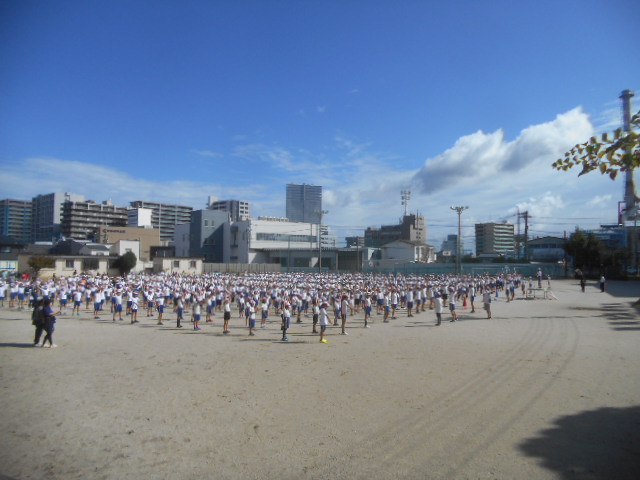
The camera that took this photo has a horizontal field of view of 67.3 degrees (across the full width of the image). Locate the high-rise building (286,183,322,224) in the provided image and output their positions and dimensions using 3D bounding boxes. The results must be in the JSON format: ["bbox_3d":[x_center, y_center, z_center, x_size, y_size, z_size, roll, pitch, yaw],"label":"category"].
[{"bbox_3d":[-19.493,-21.839,608.723,40.000,91.839,24.000,1,-2,-18],"label":"high-rise building"}]

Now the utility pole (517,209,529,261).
[{"bbox_3d":[35.203,0.518,83.040,2.000,11.087,0.900,0,-2,10],"label":"utility pole"}]

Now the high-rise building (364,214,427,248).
[{"bbox_3d":[56.119,-0.116,358.044,16.500,31.815,45.000,2,-3,-38],"label":"high-rise building"}]

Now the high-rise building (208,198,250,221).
[{"bbox_3d":[-62.220,-5.757,332.356,27.000,39.877,11.000,-1,-2,33],"label":"high-rise building"}]

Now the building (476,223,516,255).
[{"bbox_3d":[133.043,2.175,365.980,26.000,28.714,15.500,2,-2,-35],"label":"building"}]

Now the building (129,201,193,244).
[{"bbox_3d":[-106.074,-4.809,322.940,12.500,36.799,41.000,-1,-2,33],"label":"building"}]

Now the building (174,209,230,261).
[{"bbox_3d":[-21.277,0.426,88.267,8.500,10.960,6.300,-2,-3,45],"label":"building"}]

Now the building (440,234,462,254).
[{"bbox_3d":[126.436,7.938,459.817,9.000,23.670,18.000,2,-3,-40],"label":"building"}]

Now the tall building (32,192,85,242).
[{"bbox_3d":[-167.481,-7.720,308.357,27.000,40.861,20.000,-1,-2,35],"label":"tall building"}]

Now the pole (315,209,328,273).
[{"bbox_3d":[0.161,0.570,60.017,1.750,8.956,0.800,0,-2,0],"label":"pole"}]

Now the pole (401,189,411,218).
[{"bbox_3d":[61.034,-26.135,343.135,6.500,18.477,5.000,0,-2,10],"label":"pole"}]

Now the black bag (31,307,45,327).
[{"bbox_3d":[-9.115,2.470,15.521,0.420,0.620,0.250,1,-2,-30],"label":"black bag"}]

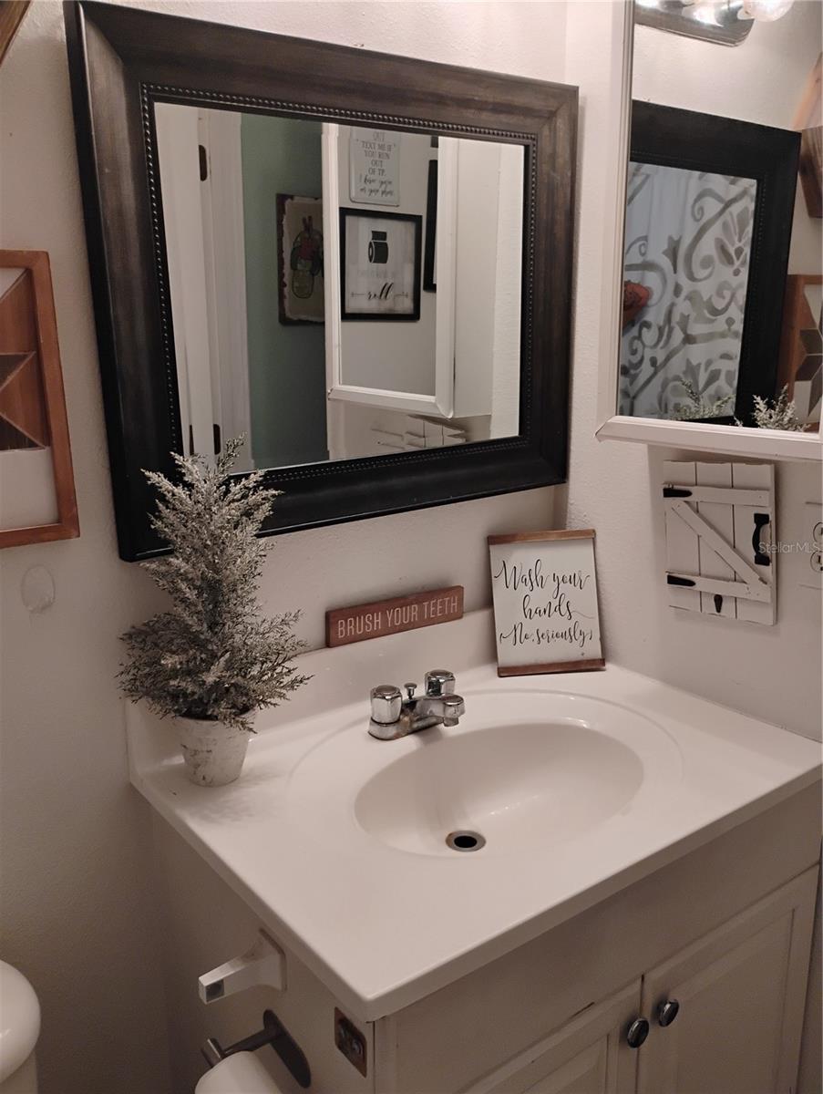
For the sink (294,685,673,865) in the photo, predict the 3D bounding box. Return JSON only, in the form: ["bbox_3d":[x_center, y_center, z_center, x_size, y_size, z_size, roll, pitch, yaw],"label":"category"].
[{"bbox_3d":[0.098,0.362,1.245,0.585,0.140,0.450,-11,16,-35],"label":"sink"}]

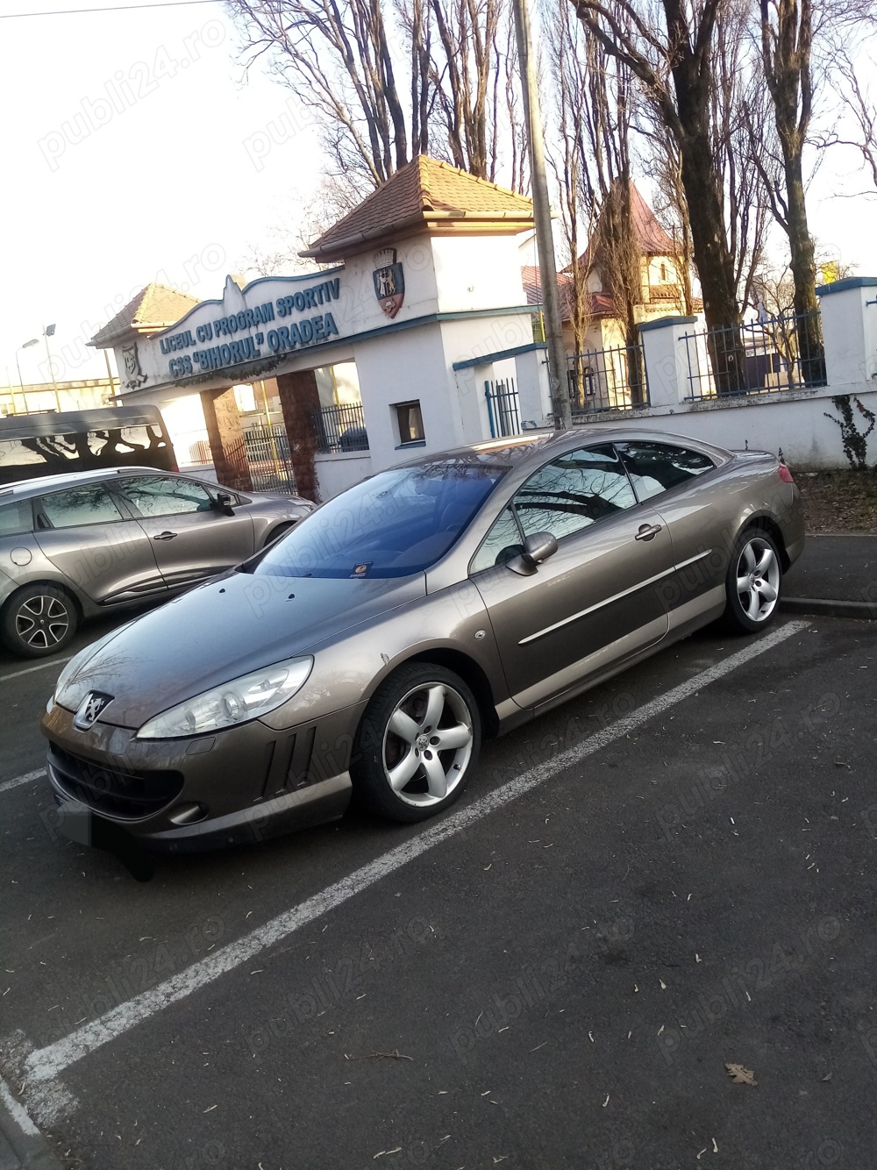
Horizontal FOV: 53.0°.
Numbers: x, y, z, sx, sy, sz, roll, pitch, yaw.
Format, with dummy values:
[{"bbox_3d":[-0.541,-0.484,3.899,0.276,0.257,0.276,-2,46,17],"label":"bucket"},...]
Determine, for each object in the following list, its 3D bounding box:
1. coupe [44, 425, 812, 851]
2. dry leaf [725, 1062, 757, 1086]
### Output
[{"bbox_3d":[0.290,-0.061,5.060,4.815,1.400,1.890,-19,14,-40],"label":"coupe"},{"bbox_3d":[0.714,1.156,2.073,0.063,0.018,0.090,-15,13,-29],"label":"dry leaf"}]

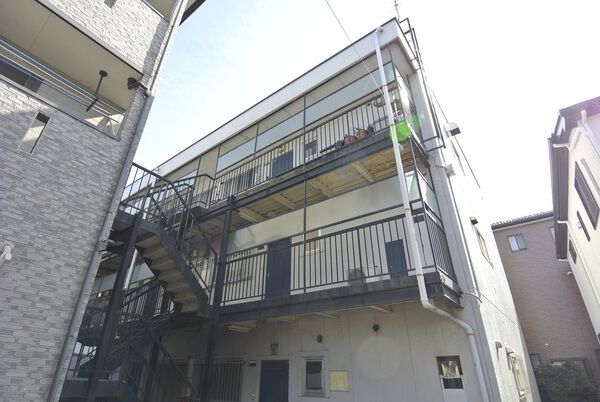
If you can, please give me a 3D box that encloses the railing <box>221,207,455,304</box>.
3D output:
[{"bbox_3d":[0.456,1.473,6.265,4.802,0.994,1.251,-20,-35,32],"label":"railing"}]

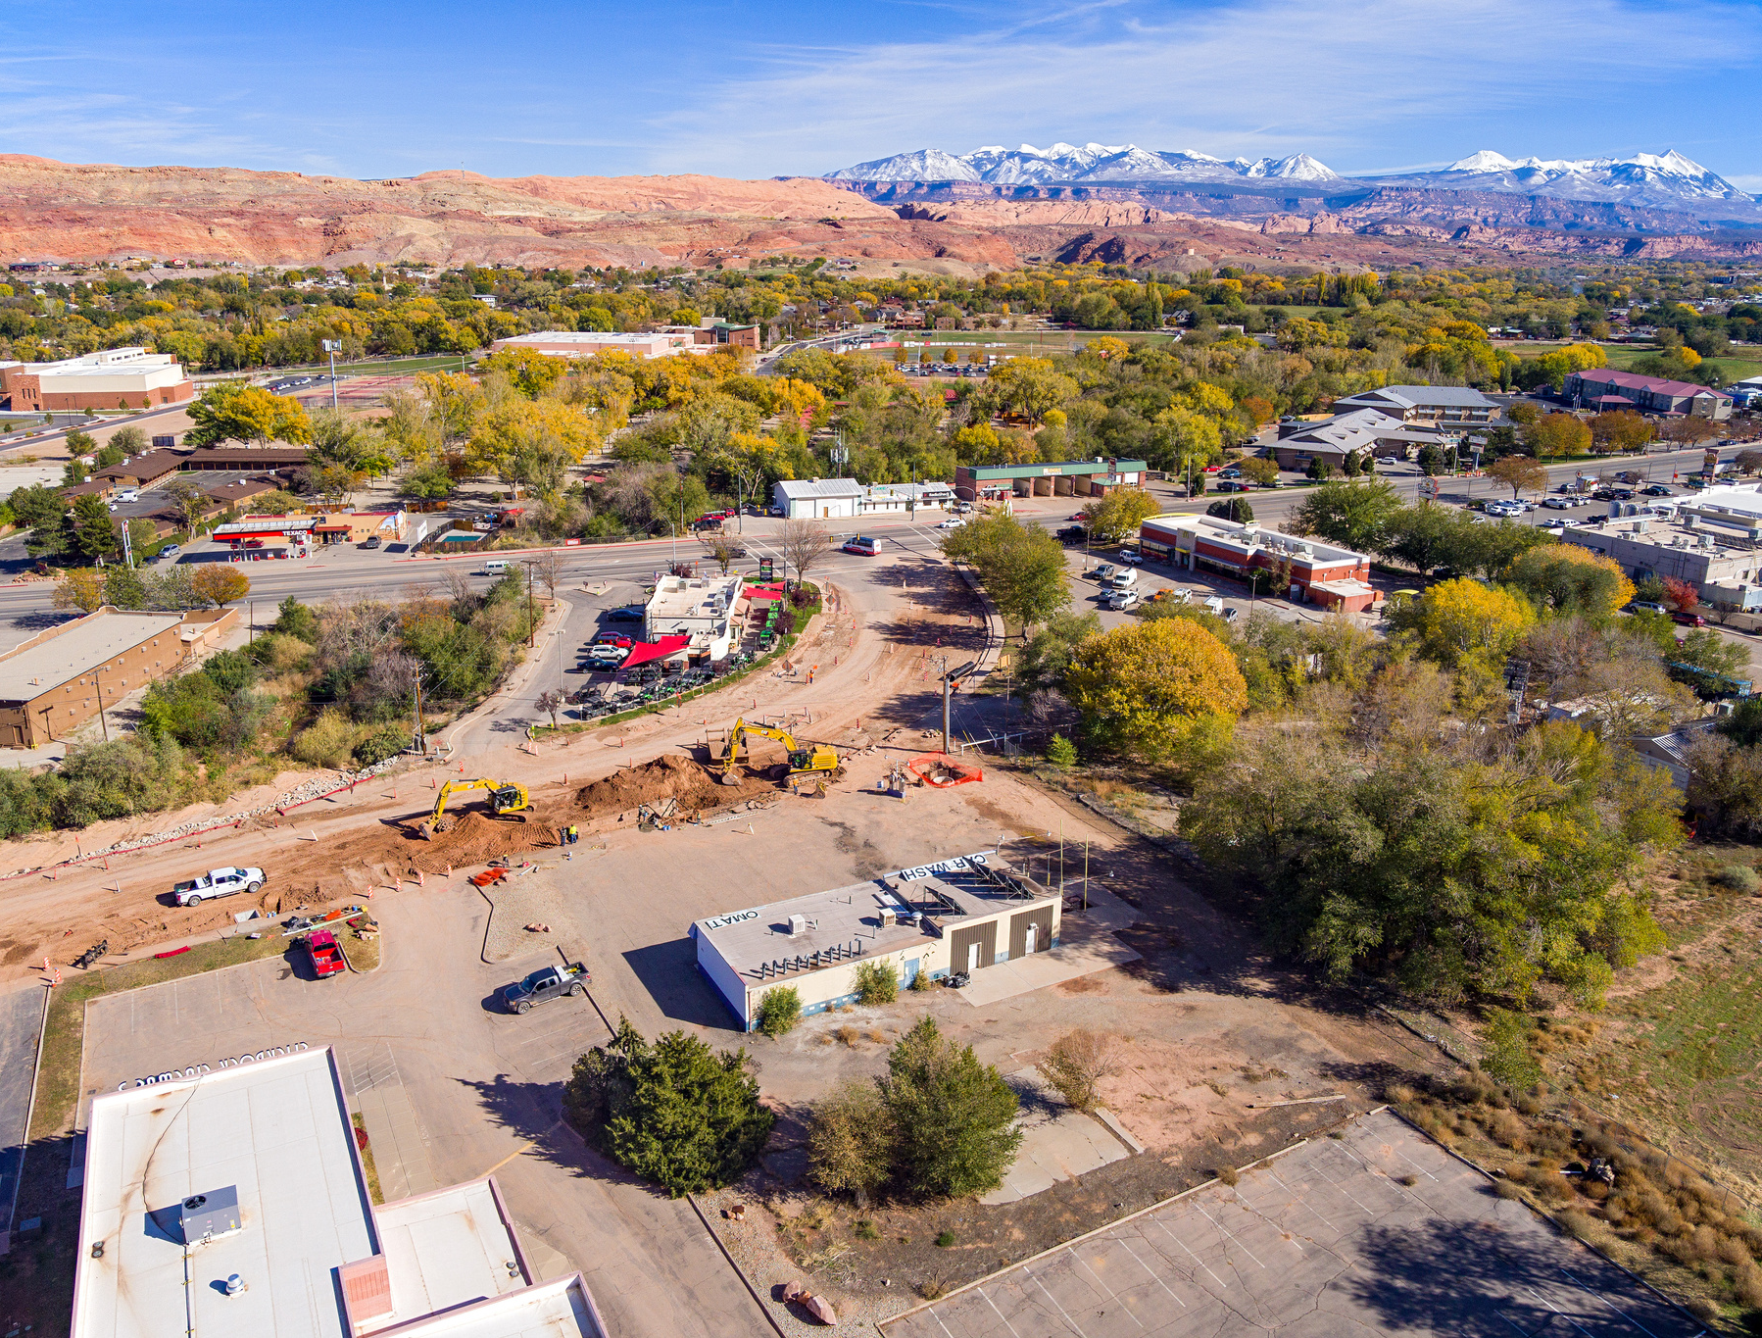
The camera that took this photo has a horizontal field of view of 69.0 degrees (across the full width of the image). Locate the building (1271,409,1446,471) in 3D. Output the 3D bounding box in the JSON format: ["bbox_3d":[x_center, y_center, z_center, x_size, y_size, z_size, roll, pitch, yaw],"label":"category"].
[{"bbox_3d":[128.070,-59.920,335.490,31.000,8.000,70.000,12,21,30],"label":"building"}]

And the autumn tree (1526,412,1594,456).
[{"bbox_3d":[172.510,-58.680,326.730,15.000,11.800,15.000,10,20,26],"label":"autumn tree"}]

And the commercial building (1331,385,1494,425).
[{"bbox_3d":[165.530,-82.780,403.240,47.000,10.000,27.000,4,18,8],"label":"commercial building"}]

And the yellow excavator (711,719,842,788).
[{"bbox_3d":[-9.440,7.700,120.080,10.800,5.600,3.300,-2,18,-10],"label":"yellow excavator"}]

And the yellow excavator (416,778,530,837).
[{"bbox_3d":[-35.860,11.560,113.360,9.800,4.500,3.700,-9,20,-30],"label":"yellow excavator"}]

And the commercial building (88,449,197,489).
[{"bbox_3d":[-155.890,-42.040,270.870,11.000,3.800,28.500,-2,18,-10],"label":"commercial building"}]

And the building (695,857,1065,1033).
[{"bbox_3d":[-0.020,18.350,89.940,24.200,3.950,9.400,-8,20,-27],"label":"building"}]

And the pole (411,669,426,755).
[{"bbox_3d":[-45.120,4.144,125.453,1.100,9.200,0.700,1,17,0],"label":"pole"}]

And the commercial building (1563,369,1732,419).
[{"bbox_3d":[280.340,-102.740,473.710,20.500,10.600,67.000,0,18,-3],"label":"commercial building"}]

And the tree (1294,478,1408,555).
[{"bbox_3d":[78.447,-24.652,213.495,17.000,13.000,15.500,1,17,0],"label":"tree"}]

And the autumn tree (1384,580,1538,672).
[{"bbox_3d":[71.600,-5.290,158.760,16.500,11.500,16.500,9,19,24],"label":"autumn tree"}]

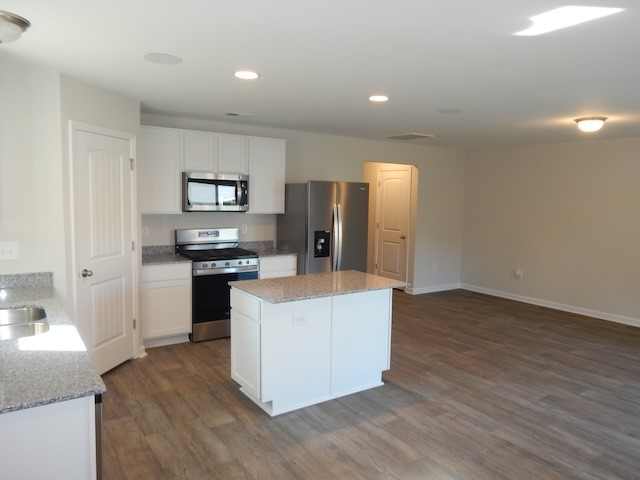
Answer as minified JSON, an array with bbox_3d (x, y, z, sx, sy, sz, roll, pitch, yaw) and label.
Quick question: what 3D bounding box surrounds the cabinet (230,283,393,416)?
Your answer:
[{"bbox_3d":[-0.048,0.793,3.807,1.223,0.872,0.539,-2,6,-34],"label":"cabinet"}]

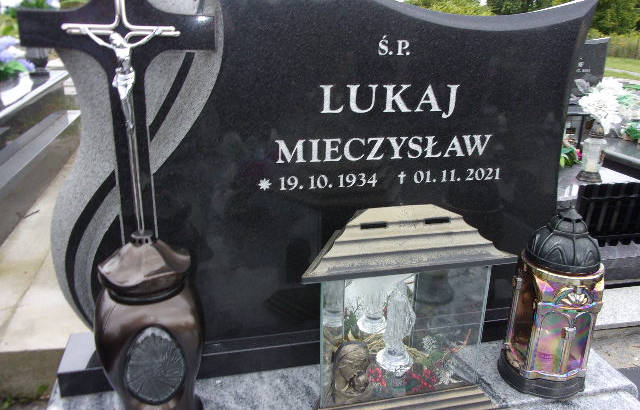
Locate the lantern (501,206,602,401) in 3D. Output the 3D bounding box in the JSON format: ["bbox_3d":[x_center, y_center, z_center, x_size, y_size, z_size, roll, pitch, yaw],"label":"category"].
[{"bbox_3d":[0.407,0.159,0.906,0.149,0.314,0.149,0,18,-3],"label":"lantern"}]

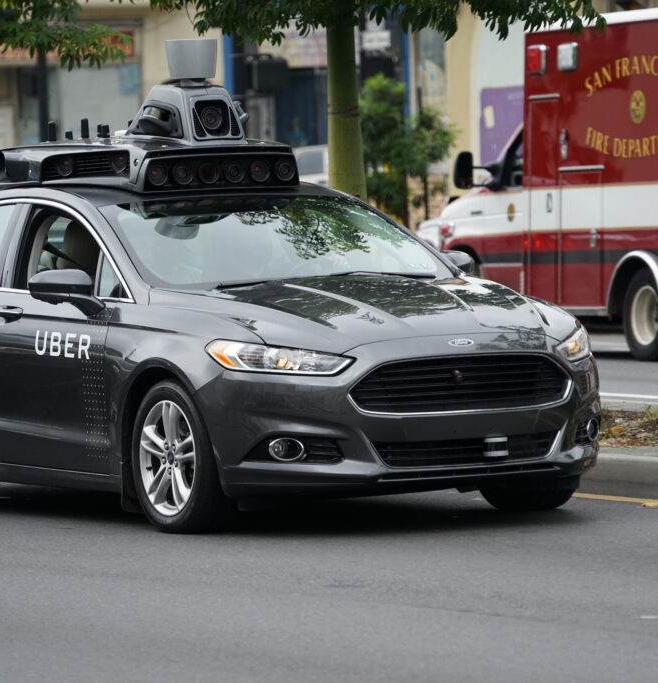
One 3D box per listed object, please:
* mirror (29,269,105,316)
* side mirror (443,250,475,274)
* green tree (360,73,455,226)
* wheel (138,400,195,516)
[{"bbox_3d":[-1.127,-0.210,24.442,0.235,0.205,0.260,-3,3,-30],"label":"mirror"},{"bbox_3d":[0.509,-0.304,25.403,0.235,0.205,0.260,-3,3,-30],"label":"side mirror"},{"bbox_3d":[0.810,-1.790,61.000,1.120,2.100,1.100,-2,2,0],"label":"green tree"},{"bbox_3d":[-0.596,0.484,23.872,0.180,0.487,0.487,-3,3,-30],"label":"wheel"}]

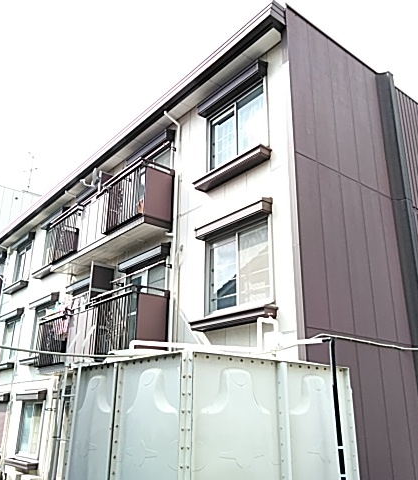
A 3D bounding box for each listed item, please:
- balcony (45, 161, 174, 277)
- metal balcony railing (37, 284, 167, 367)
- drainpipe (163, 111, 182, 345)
[{"bbox_3d":[-2.522,-0.326,11.929,0.800,1.430,4.700,17,-26,-37],"label":"balcony"},{"bbox_3d":[-2.560,2.130,11.030,0.800,1.300,4.750,17,-26,-37],"label":"metal balcony railing"},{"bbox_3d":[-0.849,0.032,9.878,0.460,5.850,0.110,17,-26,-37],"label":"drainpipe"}]

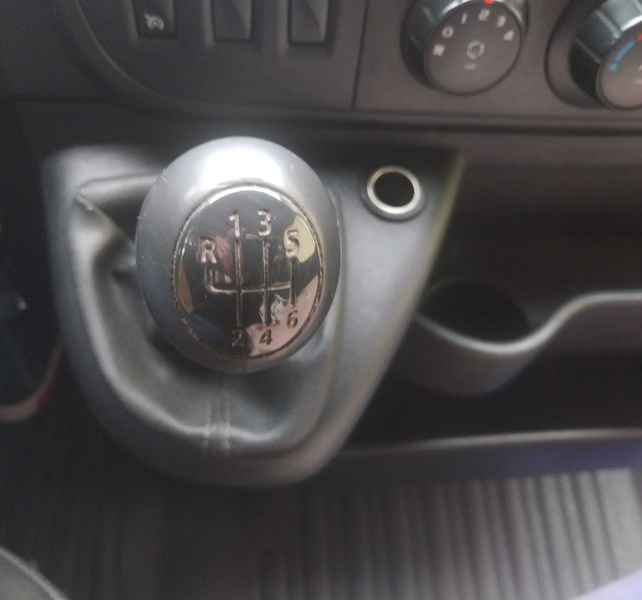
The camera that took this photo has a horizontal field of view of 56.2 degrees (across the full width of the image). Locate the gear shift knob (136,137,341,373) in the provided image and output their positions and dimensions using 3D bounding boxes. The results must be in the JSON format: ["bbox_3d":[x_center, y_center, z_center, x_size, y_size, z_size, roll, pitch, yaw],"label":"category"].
[{"bbox_3d":[-0.024,-0.012,0.171,0.055,0.067,0.061,-2,85,-12],"label":"gear shift knob"}]

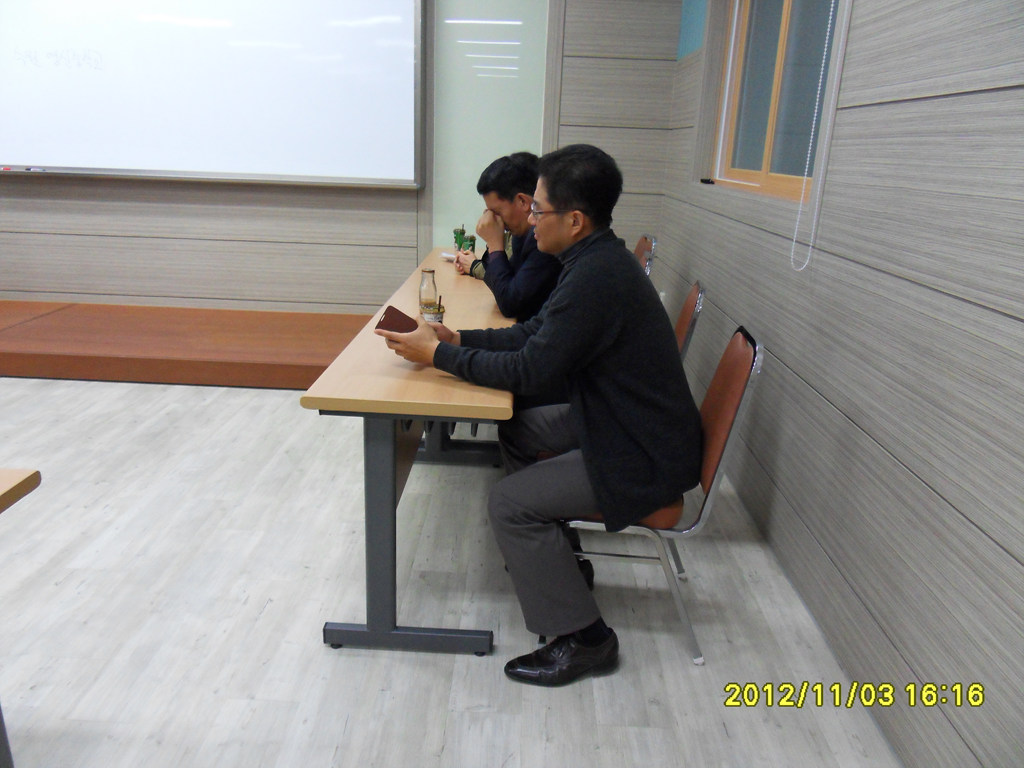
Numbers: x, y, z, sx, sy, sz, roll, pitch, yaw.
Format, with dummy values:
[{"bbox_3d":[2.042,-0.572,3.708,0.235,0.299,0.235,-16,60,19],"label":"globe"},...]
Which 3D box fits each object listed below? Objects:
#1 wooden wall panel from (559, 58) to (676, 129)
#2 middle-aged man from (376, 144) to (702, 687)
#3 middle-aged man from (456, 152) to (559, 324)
[{"bbox_3d":[0.649,-1.790,4.370,0.696,0.397,0.030,2,18,0],"label":"wooden wall panel"},{"bbox_3d":[0.077,0.057,1.831,0.851,1.281,0.533,4,18,4],"label":"middle-aged man"},{"bbox_3d":[0.162,-0.190,2.640,0.699,1.245,0.508,3,18,2],"label":"middle-aged man"}]

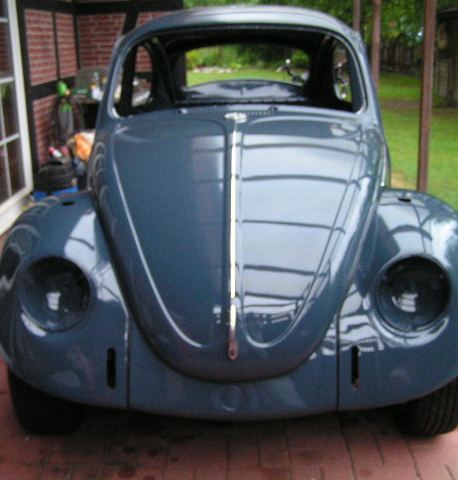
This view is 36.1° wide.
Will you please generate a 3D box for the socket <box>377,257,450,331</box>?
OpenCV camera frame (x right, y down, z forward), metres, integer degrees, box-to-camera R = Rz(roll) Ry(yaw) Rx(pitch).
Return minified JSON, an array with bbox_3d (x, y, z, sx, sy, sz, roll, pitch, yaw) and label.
[{"bbox_3d":[0.536,0.153,2.082,0.215,0.215,0.120,0,4,3],"label":"socket"}]

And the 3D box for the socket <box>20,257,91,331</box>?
[{"bbox_3d":[-0.510,0.156,2.129,0.215,0.215,0.120,0,4,3],"label":"socket"}]

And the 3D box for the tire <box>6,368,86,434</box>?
[{"bbox_3d":[-0.612,0.371,2.532,0.165,0.636,0.636,0,16,3],"label":"tire"}]

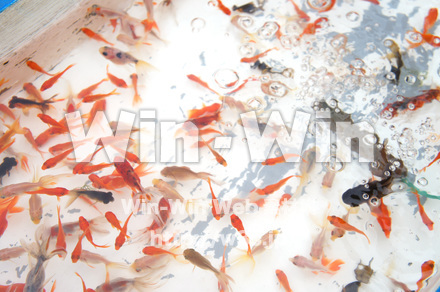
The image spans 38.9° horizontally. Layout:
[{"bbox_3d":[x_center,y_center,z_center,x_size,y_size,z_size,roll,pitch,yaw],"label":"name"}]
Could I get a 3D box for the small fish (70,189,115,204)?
[{"bbox_3d":[-0.161,0.064,0.779,0.056,0.018,0.016,1,63,1],"label":"small fish"}]

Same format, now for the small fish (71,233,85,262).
[{"bbox_3d":[-0.169,0.121,0.750,0.011,0.015,0.040,12,64,6],"label":"small fish"}]

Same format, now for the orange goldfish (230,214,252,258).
[{"bbox_3d":[0.024,0.106,0.731,0.012,0.016,0.058,-18,59,-12],"label":"orange goldfish"}]

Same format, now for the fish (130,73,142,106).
[{"bbox_3d":[-0.102,-0.070,0.755,0.011,0.012,0.047,-10,59,1],"label":"fish"}]

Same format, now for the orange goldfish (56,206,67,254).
[{"bbox_3d":[-0.189,0.100,0.734,0.011,0.016,0.062,-9,59,-5],"label":"orange goldfish"}]

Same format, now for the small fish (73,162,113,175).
[{"bbox_3d":[-0.147,0.026,0.724,0.043,0.014,0.012,-9,60,-5],"label":"small fish"}]

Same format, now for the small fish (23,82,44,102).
[{"bbox_3d":[-0.257,-0.073,0.865,0.042,0.016,0.013,41,70,18],"label":"small fish"}]

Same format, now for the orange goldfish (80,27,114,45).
[{"bbox_3d":[-0.174,-0.156,0.888,0.056,0.016,0.010,28,63,16],"label":"orange goldfish"}]

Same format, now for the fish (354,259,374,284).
[{"bbox_3d":[0.169,0.146,0.726,0.023,0.018,0.031,-2,63,-1],"label":"fish"}]

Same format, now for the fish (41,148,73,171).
[{"bbox_3d":[-0.206,0.015,0.802,0.056,0.016,0.012,-36,64,-21],"label":"fish"}]

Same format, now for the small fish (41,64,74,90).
[{"bbox_3d":[-0.223,-0.095,0.859,0.011,0.015,0.058,42,70,19],"label":"small fish"}]

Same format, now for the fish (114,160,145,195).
[{"bbox_3d":[-0.112,0.039,0.775,0.016,0.022,0.073,-33,63,-19],"label":"fish"}]

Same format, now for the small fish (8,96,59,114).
[{"bbox_3d":[-0.251,-0.056,0.834,0.063,0.018,0.018,3,63,1],"label":"small fish"}]

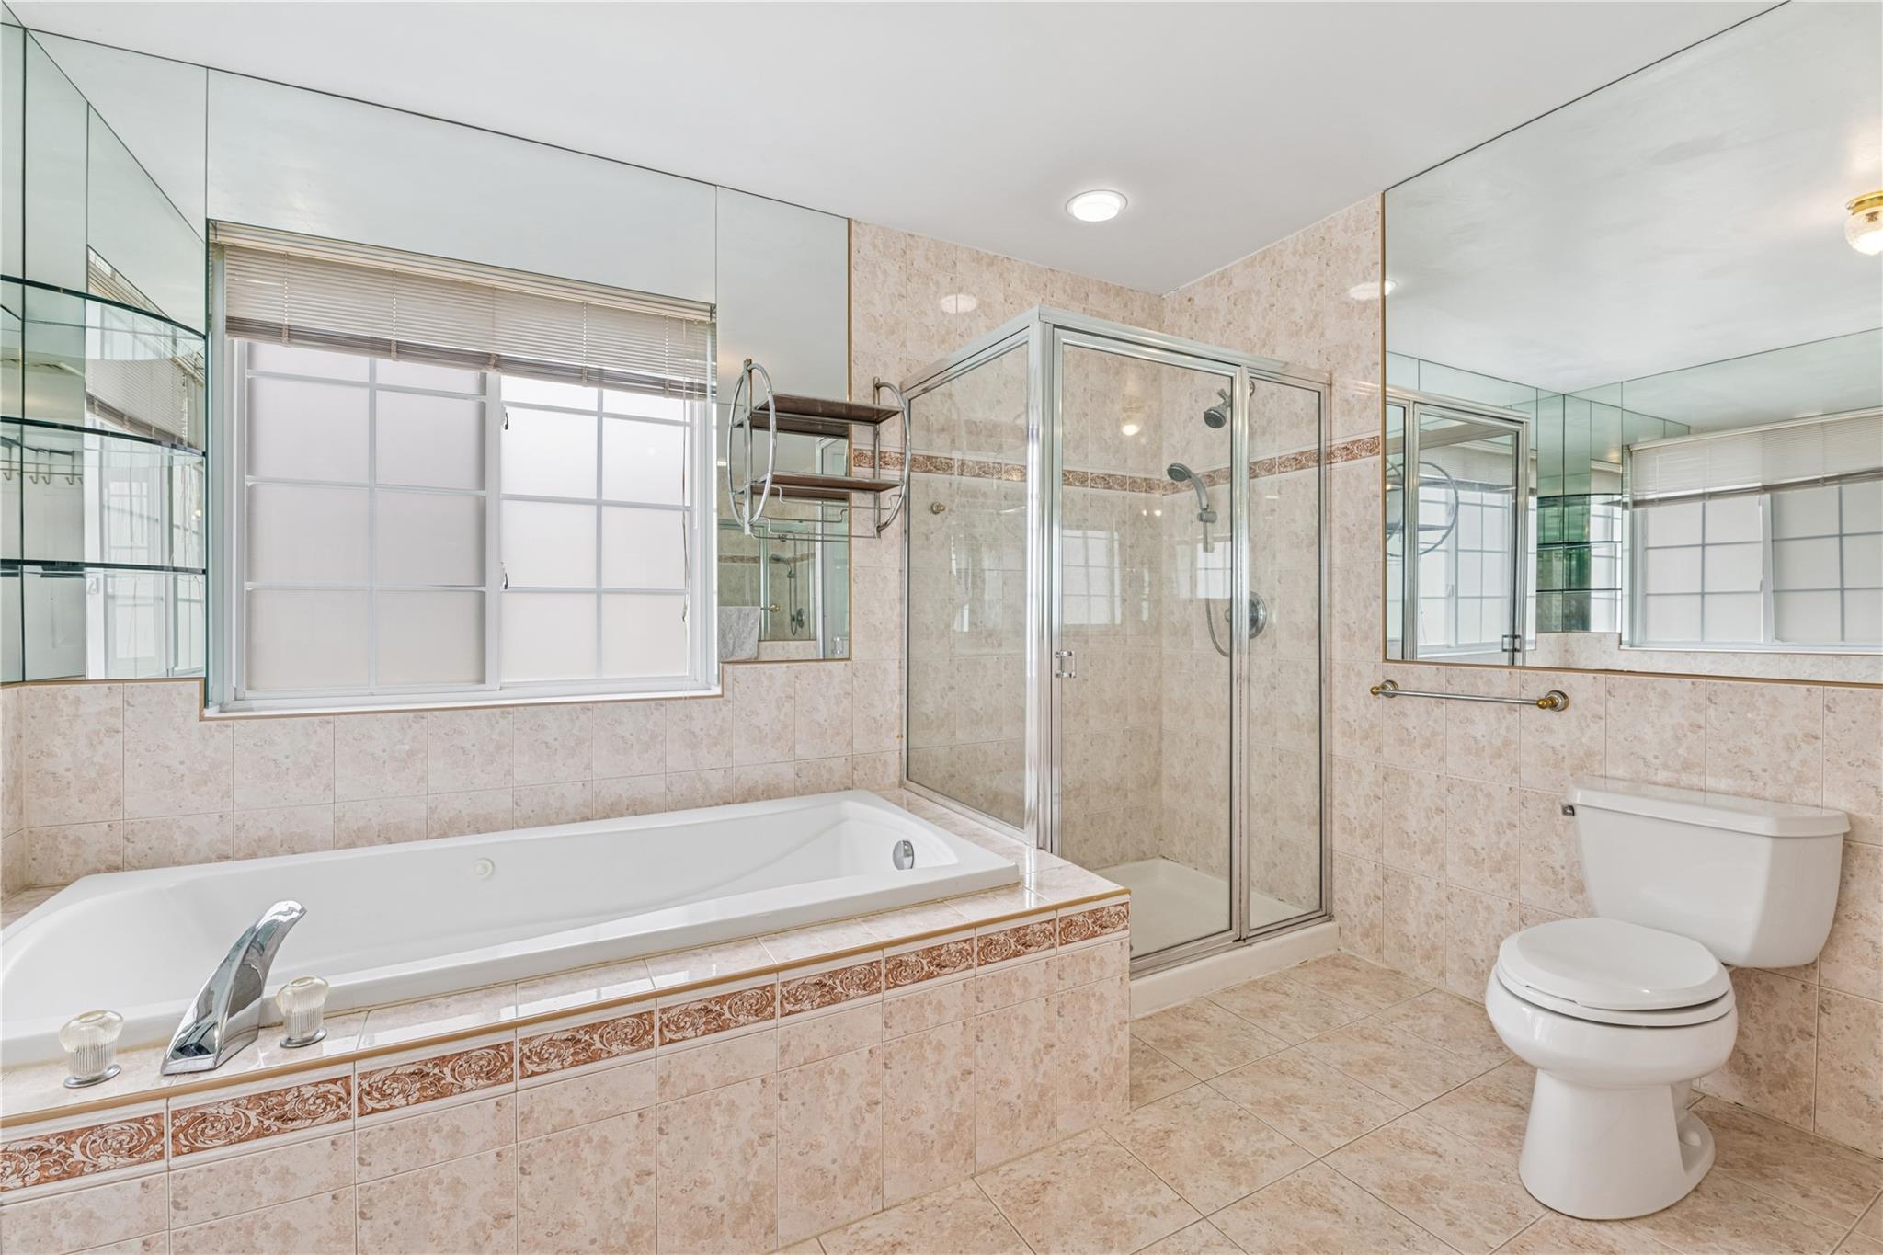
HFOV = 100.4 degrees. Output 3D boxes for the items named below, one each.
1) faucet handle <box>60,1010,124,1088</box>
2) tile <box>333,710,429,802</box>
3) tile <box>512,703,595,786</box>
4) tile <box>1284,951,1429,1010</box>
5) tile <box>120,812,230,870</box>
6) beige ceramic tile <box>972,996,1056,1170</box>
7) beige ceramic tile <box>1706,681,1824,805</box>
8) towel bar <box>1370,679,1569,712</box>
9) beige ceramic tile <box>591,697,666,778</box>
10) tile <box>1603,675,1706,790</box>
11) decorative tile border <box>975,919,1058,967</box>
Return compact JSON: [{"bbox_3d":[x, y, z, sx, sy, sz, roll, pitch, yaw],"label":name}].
[{"bbox_3d":[-1.137,0.565,1.052,0.058,0.074,0.058,0,0,-27],"label":"faucet handle"},{"bbox_3d":[-1.482,0.340,2.083,0.203,0.226,0.010,-1,1,-27],"label":"tile"},{"bbox_3d":[-1.120,0.336,2.267,0.203,0.226,0.010,-1,1,-27],"label":"tile"},{"bbox_3d":[1.253,1.077,2.383,0.315,0.010,0.316,-1,1,-28],"label":"tile"},{"bbox_3d":[-1.871,0.528,1.931,0.201,0.130,0.010,0,0,-27],"label":"tile"},{"bbox_3d":[0.156,0.946,1.631,0.204,0.321,0.010,0,0,-27],"label":"beige ceramic tile"},{"bbox_3d":[1.846,0.283,1.763,0.010,0.329,0.190,-1,1,-30],"label":"beige ceramic tile"},{"bbox_3d":[1.459,0.191,2.208,0.080,0.056,0.510,-1,1,-28],"label":"towel bar"},{"bbox_3d":[-0.954,0.343,2.405,0.210,0.227,0.010,0,0,-27],"label":"beige ceramic tile"},{"bbox_3d":[1.692,0.284,1.864,0.010,0.315,0.200,-1,1,-28],"label":"tile"},{"bbox_3d":[0.153,0.639,1.586,0.200,0.070,0.012,-1,1,-28],"label":"decorative tile border"}]

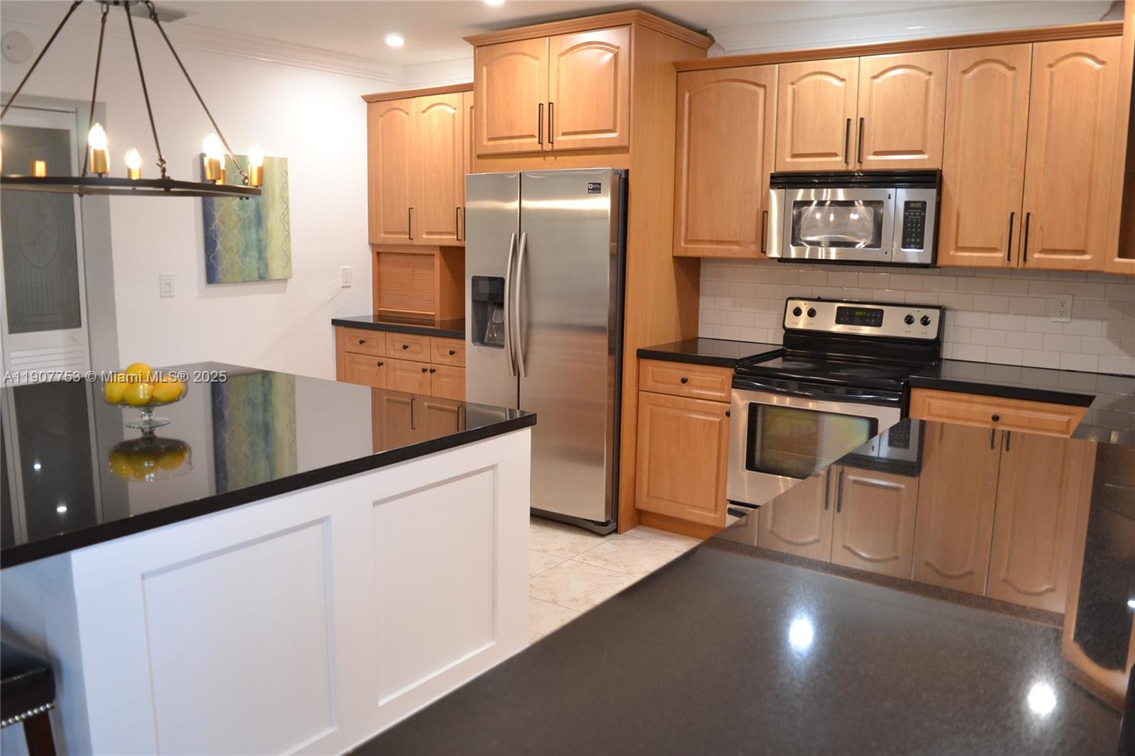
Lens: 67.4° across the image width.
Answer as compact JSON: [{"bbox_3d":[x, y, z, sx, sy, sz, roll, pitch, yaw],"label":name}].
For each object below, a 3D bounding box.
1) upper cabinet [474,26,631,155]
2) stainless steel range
[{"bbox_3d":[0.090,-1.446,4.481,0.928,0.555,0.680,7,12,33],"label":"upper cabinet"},{"bbox_3d":[1.268,0.251,4.071,0.760,1.190,0.735,7,12,33],"label":"stainless steel range"}]

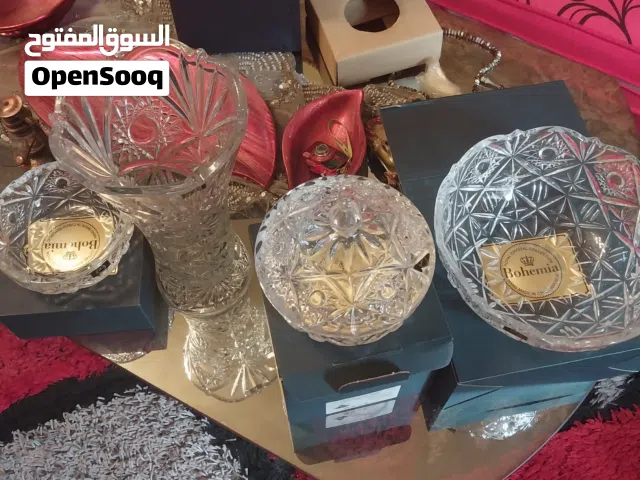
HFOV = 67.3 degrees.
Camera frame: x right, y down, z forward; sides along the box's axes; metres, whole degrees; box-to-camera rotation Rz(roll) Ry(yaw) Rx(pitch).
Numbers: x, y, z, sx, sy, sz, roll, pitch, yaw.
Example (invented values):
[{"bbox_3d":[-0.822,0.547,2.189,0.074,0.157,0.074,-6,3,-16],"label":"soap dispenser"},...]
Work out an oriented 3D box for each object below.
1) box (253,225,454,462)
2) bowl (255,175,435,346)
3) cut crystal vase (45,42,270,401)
[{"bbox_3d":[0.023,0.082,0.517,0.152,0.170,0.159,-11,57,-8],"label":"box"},{"bbox_3d":[0.020,0.009,0.389,0.147,0.124,0.147,0,57,-1],"label":"bowl"},{"bbox_3d":[-0.144,-0.034,0.522,0.171,0.274,0.171,0,57,-1],"label":"cut crystal vase"}]

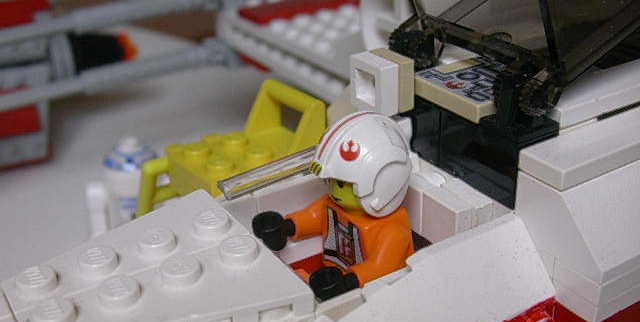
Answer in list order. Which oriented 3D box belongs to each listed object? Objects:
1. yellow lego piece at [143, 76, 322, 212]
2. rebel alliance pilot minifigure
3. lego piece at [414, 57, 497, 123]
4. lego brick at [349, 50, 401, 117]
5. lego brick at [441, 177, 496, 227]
[{"bbox_3d":[-0.015,-0.001,0.148,0.032,0.021,0.017,-16,28,-34],"label":"yellow lego piece"},{"bbox_3d":[0.004,0.008,0.122,0.022,0.032,0.023,-18,31,-27],"label":"rebel alliance pilot minifigure"},{"bbox_3d":[0.025,-0.012,0.129,0.015,0.003,0.016,-18,31,-27],"label":"lego piece"},{"bbox_3d":[0.009,-0.012,0.131,0.003,0.008,0.008,-17,31,-27],"label":"lego brick"},{"bbox_3d":[0.022,0.008,0.126,0.003,0.008,0.008,-17,31,-27],"label":"lego brick"}]

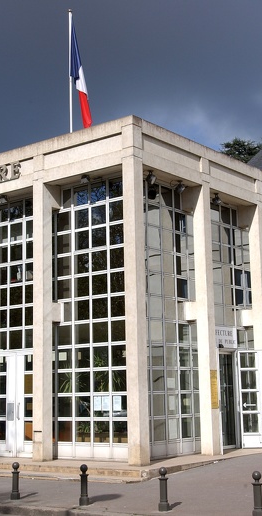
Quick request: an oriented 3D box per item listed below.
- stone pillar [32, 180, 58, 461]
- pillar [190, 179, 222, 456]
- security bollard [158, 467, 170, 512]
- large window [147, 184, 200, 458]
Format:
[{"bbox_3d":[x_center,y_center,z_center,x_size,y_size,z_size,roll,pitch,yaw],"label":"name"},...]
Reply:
[{"bbox_3d":[-2.023,1.367,18.168,0.338,6.468,0.353,-9,-12,37],"label":"stone pillar"},{"bbox_3d":[1.728,1.333,18.229,0.316,6.312,0.323,-9,-12,37],"label":"pillar"},{"bbox_3d":[0.470,3.268,11.108,0.142,0.590,0.142,-1,-10,0],"label":"security bollard"},{"bbox_3d":[0.794,1.446,18.667,0.088,6.365,2.646,-9,-12,37],"label":"large window"}]

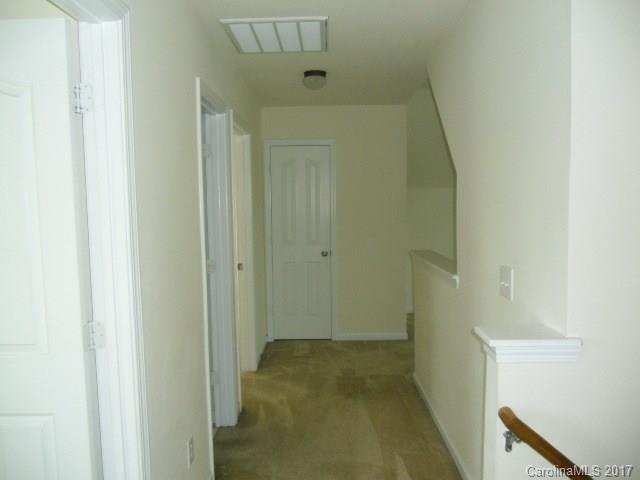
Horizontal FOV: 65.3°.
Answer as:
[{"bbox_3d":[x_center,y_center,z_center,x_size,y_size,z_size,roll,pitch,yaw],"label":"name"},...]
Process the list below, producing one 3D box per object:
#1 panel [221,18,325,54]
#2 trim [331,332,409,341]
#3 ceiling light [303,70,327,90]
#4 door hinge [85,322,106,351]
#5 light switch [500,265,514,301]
[{"bbox_3d":[-0.236,-1.182,2.919,0.570,0.020,0.575,-1,4,0],"label":"panel"},{"bbox_3d":[0.556,1.021,5.263,0.760,0.080,0.015,-1,4,0],"label":"trim"},{"bbox_3d":[-0.038,-1.201,3.780,0.185,0.125,0.185,-1,4,0],"label":"ceiling light"},{"bbox_3d":[-0.671,0.291,1.493,0.050,0.090,0.030,-1,4,0],"label":"door hinge"},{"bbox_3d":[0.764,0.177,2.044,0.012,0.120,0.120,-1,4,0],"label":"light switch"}]

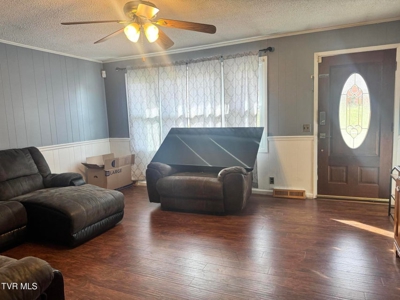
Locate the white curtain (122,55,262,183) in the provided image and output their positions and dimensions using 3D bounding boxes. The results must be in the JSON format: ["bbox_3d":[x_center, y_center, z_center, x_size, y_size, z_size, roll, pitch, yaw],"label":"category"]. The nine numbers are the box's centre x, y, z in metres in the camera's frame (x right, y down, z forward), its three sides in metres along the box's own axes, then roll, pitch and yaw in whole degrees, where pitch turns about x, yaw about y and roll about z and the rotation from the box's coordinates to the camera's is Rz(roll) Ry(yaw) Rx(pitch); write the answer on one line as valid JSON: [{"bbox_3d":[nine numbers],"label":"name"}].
[{"bbox_3d":[-0.216,-0.447,4.798,2.470,2.120,0.110,1,7,23],"label":"white curtain"}]

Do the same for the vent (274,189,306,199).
[{"bbox_3d":[1.387,0.680,4.304,0.460,0.117,0.070,1,7,23],"label":"vent"}]

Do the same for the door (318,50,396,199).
[{"bbox_3d":[2.166,-0.314,3.898,0.920,2.030,0.050,1,7,23],"label":"door"}]

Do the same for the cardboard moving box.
[{"bbox_3d":[-1.693,0.421,5.178,0.460,0.580,0.700,1,7,25],"label":"cardboard moving box"}]

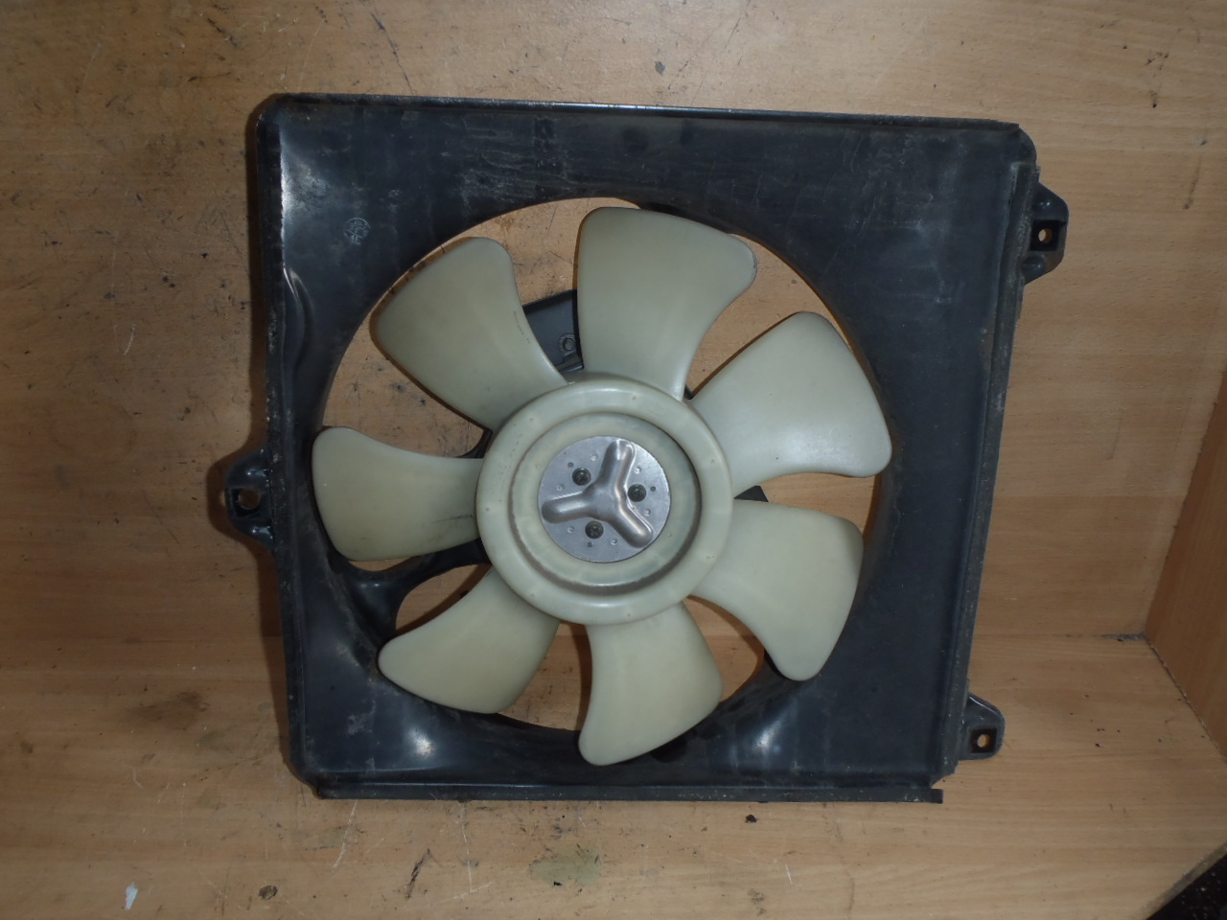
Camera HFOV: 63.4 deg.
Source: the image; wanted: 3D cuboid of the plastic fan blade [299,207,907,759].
[{"bbox_3d":[-0.006,0.023,0.567,0.325,0.322,0.055,-1,15,-2],"label":"plastic fan blade"}]

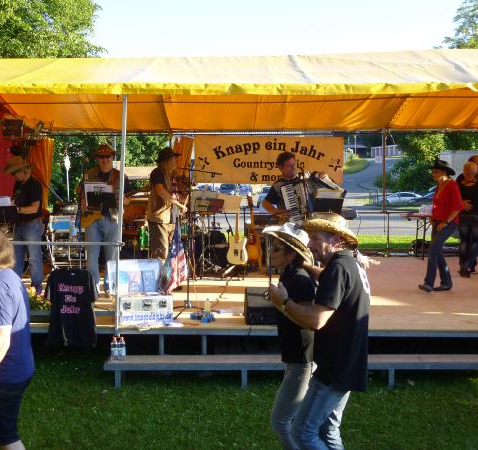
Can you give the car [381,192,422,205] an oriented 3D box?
[{"bbox_3d":[16.382,-2.613,54.000,4.500,1.420,1.780,-1,4,-12],"label":"car"}]

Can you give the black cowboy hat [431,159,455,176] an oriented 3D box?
[{"bbox_3d":[2.686,-0.748,7.050,0.340,0.150,0.290,14,-1,-21],"label":"black cowboy hat"}]

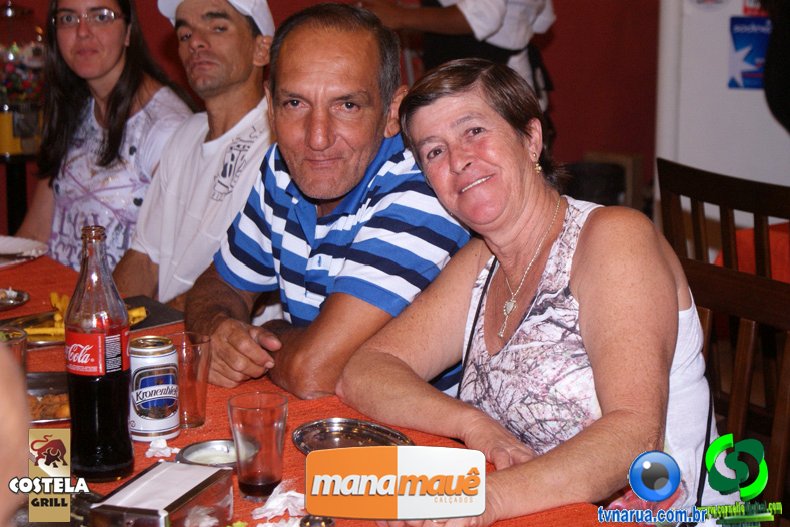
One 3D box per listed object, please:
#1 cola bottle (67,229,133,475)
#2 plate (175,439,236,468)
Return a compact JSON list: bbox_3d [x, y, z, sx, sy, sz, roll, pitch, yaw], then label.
[{"bbox_3d":[-0.346,0.104,2.103,0.075,0.295,0.075,-7,15,-29],"label":"cola bottle"},{"bbox_3d":[-0.209,0.235,2.130,0.102,0.023,0.102,0,13,0],"label":"plate"}]

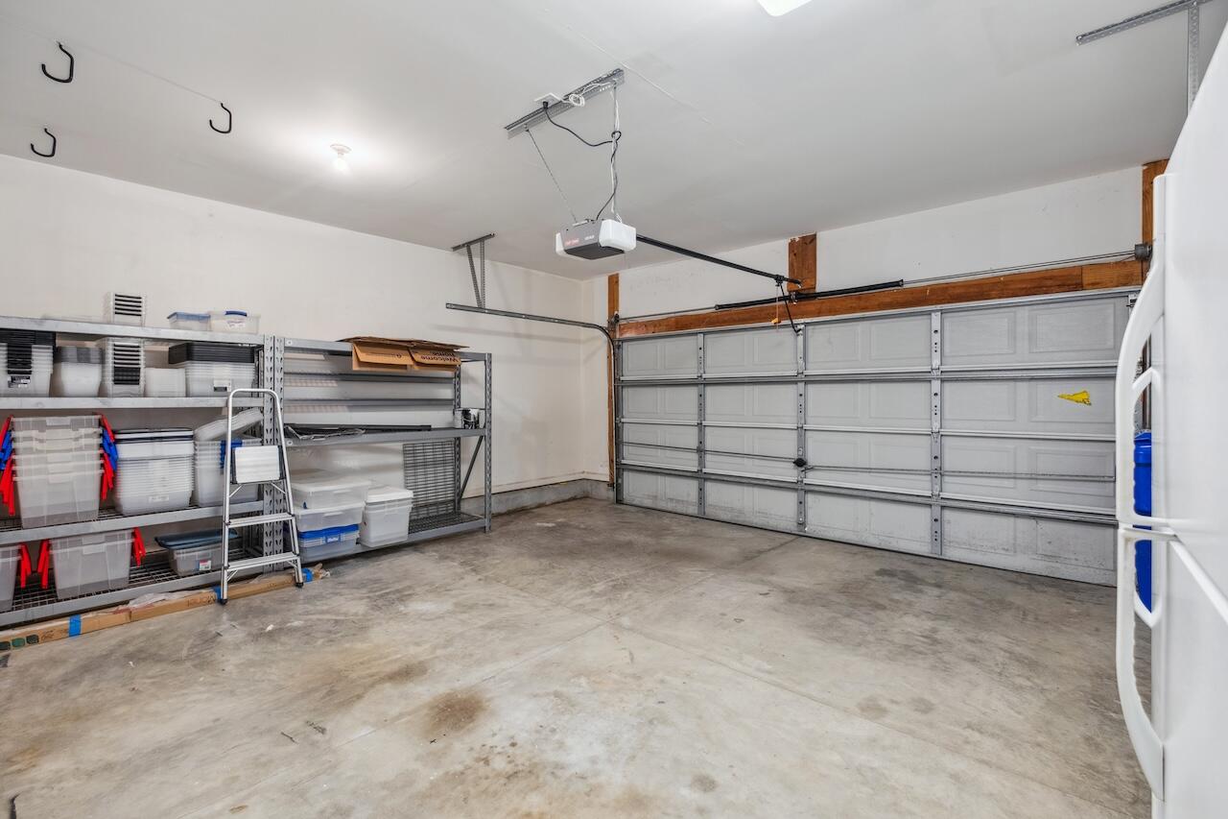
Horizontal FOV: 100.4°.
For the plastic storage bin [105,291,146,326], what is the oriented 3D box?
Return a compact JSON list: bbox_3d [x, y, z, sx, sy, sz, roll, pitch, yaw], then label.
[{"bbox_3d":[-3.306,-0.648,3.451,0.220,0.215,0.170,1,1,34],"label":"plastic storage bin"}]

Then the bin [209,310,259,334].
[{"bbox_3d":[-2.882,-0.622,3.832,0.400,0.156,0.300,1,2,42],"label":"bin"}]

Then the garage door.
[{"bbox_3d":[1.870,0.186,5.151,4.780,2.130,0.080,1,2,40],"label":"garage door"}]

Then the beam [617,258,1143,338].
[{"bbox_3d":[1.918,-1.000,5.170,4.782,0.196,0.045,1,2,40],"label":"beam"}]

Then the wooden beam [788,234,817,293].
[{"bbox_3d":[1.911,-1.449,5.167,0.284,0.548,0.045,1,2,40],"label":"wooden beam"}]

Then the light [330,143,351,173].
[{"bbox_3d":[-1.764,-1.615,3.291,0.115,0.145,0.115,1,2,42],"label":"light"}]

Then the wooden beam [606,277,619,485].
[{"bbox_3d":[0.012,-0.387,6.773,0.181,2.785,0.045,1,2,40],"label":"wooden beam"}]

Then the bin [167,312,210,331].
[{"bbox_3d":[-3.059,-0.606,3.694,0.330,0.121,0.190,1,2,42],"label":"bin"}]

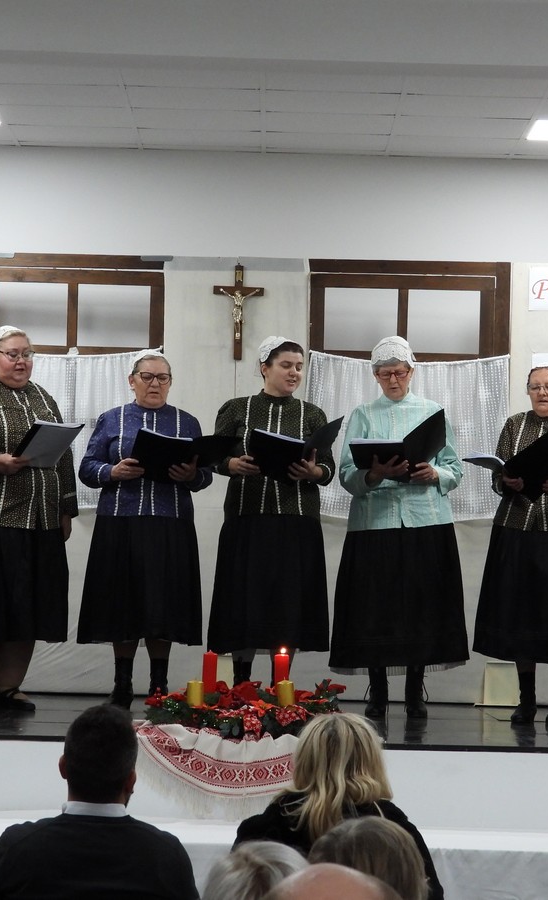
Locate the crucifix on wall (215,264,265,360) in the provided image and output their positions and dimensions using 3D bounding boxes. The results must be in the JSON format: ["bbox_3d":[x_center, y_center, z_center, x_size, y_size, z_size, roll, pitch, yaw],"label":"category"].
[{"bbox_3d":[-0.166,-0.663,14.212,0.240,0.465,0.050,2,-2,0],"label":"crucifix on wall"}]

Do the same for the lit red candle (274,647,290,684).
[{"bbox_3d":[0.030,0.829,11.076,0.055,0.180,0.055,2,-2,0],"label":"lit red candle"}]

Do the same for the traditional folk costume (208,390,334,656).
[{"bbox_3d":[-0.007,0.328,13.150,0.570,1.200,0.480,2,-2,-3],"label":"traditional folk costume"}]

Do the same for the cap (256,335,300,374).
[{"bbox_3d":[0.015,-0.428,13.077,0.165,0.155,0.180,3,-3,-30],"label":"cap"}]

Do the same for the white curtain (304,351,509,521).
[{"bbox_3d":[0.648,-0.060,14.192,0.980,0.810,0.060,2,-2,0],"label":"white curtain"}]

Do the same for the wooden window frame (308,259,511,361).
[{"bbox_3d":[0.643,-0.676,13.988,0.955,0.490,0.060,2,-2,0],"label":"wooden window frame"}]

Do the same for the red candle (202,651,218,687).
[{"bbox_3d":[-0.245,0.853,11.350,0.054,0.162,0.054,2,-2,0],"label":"red candle"}]

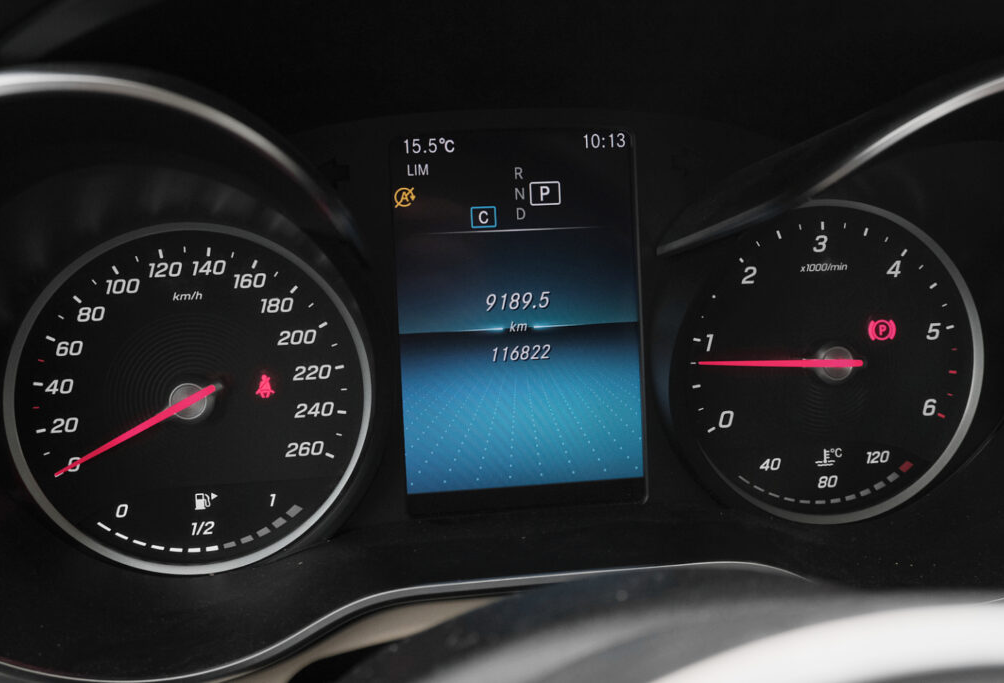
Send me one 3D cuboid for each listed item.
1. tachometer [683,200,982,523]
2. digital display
[{"bbox_3d":[0.111,0.007,0.370,0.108,0.108,0.020,-3,3,-6],"label":"tachometer"},{"bbox_3d":[0.006,-0.006,0.351,0.077,0.122,0.010,-3,3,-9],"label":"digital display"}]

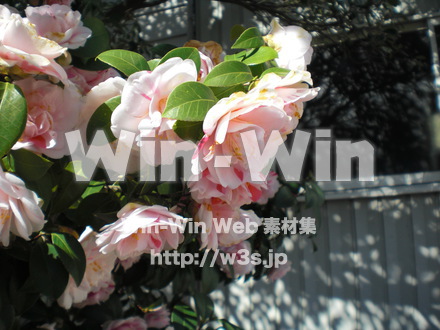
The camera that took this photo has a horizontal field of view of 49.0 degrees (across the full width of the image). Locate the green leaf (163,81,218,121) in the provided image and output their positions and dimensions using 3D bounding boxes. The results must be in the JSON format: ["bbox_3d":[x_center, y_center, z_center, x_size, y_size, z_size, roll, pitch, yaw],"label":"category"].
[{"bbox_3d":[-0.037,-0.078,0.600,0.072,0.047,0.017,-13,-28,-14],"label":"green leaf"}]

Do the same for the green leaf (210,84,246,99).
[{"bbox_3d":[0.009,-0.089,0.590,0.058,0.013,0.032,-25,42,-18],"label":"green leaf"}]

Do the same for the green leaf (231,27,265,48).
[{"bbox_3d":[0.036,-0.162,0.620,0.047,0.029,0.013,-13,-38,-18],"label":"green leaf"}]

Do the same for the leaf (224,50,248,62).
[{"bbox_3d":[0.022,-0.136,0.610,0.036,0.022,0.011,-13,-44,-18],"label":"leaf"}]

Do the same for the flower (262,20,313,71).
[{"bbox_3d":[0.087,-0.155,0.620,0.055,0.064,0.064,2,-10,-18],"label":"flower"}]

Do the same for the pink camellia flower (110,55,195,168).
[{"bbox_3d":[-0.073,-0.060,0.530,0.095,0.112,0.070,2,8,-12],"label":"pink camellia flower"}]

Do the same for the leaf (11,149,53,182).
[{"bbox_3d":[-0.228,0.001,0.580,0.062,0.042,0.015,18,-37,6],"label":"leaf"}]

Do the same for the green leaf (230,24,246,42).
[{"bbox_3d":[0.029,-0.181,0.680,0.045,0.034,0.013,30,-23,14],"label":"green leaf"}]

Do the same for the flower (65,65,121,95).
[{"bbox_3d":[-0.168,-0.106,0.630,0.078,0.055,0.050,-1,6,3],"label":"flower"}]

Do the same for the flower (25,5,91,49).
[{"bbox_3d":[-0.232,-0.196,0.690,0.095,0.070,0.065,-5,22,-13],"label":"flower"}]

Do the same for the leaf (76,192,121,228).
[{"bbox_3d":[-0.156,0.058,0.620,0.062,0.043,0.017,-19,-37,-7],"label":"leaf"}]

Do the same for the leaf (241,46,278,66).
[{"bbox_3d":[0.052,-0.145,0.640,0.053,0.034,0.015,-4,-47,-17],"label":"leaf"}]

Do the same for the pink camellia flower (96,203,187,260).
[{"bbox_3d":[-0.091,0.077,0.560,0.102,0.060,0.085,-1,-35,7],"label":"pink camellia flower"}]

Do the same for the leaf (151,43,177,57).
[{"bbox_3d":[-0.076,-0.157,0.660,0.045,0.028,0.012,-6,-45,-18],"label":"leaf"}]

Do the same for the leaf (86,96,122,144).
[{"bbox_3d":[-0.129,-0.051,0.540,0.036,0.060,0.018,21,-16,6],"label":"leaf"}]

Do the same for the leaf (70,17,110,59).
[{"bbox_3d":[-0.204,-0.196,0.750,0.050,0.075,0.015,34,-21,0],"label":"leaf"}]

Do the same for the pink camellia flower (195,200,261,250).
[{"bbox_3d":[0.009,0.071,0.580,0.080,0.055,0.075,-5,-55,25],"label":"pink camellia flower"}]

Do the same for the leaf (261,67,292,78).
[{"bbox_3d":[0.074,-0.118,0.630,0.055,0.034,0.015,-7,-49,-8],"label":"leaf"}]

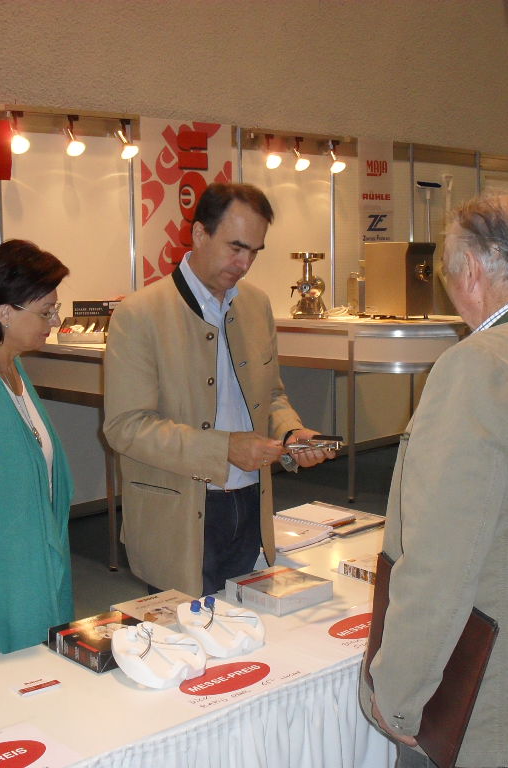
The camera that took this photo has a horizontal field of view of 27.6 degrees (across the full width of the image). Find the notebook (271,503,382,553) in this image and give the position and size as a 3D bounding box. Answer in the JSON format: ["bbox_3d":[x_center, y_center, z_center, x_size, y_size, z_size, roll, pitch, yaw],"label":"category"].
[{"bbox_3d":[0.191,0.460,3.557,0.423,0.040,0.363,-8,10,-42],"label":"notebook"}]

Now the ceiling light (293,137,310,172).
[{"bbox_3d":[0.357,-1.709,7.692,0.101,0.252,0.121,-8,10,-42],"label":"ceiling light"}]

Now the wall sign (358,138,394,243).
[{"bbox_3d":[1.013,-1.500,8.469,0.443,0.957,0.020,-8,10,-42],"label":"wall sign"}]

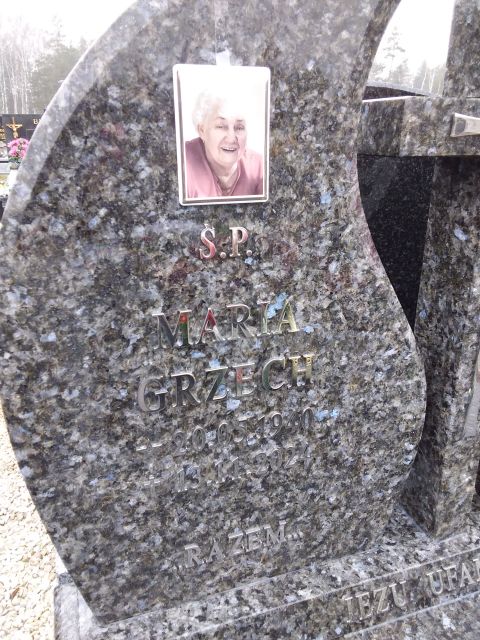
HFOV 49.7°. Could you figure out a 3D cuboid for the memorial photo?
[{"bbox_3d":[-0.018,-0.214,0.609,0.113,0.154,0.012,-6,21,-16],"label":"memorial photo"}]

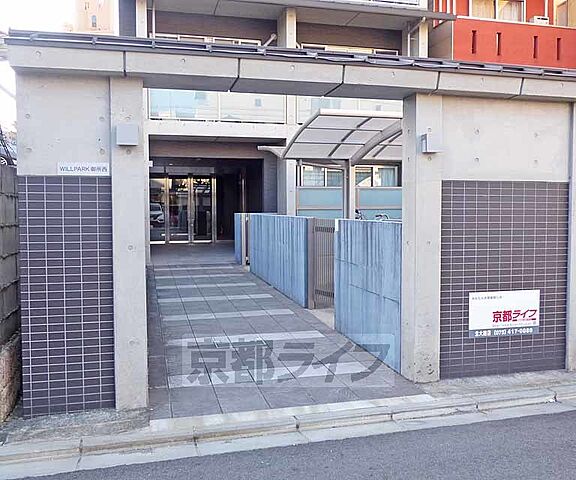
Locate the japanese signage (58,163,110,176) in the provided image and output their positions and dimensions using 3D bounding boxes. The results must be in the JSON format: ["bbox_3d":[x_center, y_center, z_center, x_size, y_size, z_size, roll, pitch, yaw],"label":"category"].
[{"bbox_3d":[-1.245,-0.432,3.393,0.300,0.077,0.015,-1,3,-14],"label":"japanese signage"}]

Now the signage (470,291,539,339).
[{"bbox_3d":[1.624,0.552,4.142,0.601,0.335,0.020,-1,3,-14],"label":"signage"}]

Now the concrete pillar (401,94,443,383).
[{"bbox_3d":[0.987,-0.001,4.064,0.202,2.062,0.200,-1,3,-14],"label":"concrete pillar"}]

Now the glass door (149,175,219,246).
[{"bbox_3d":[-3.224,-0.932,16.710,2.100,2.100,0.100,-1,3,-14],"label":"glass door"}]

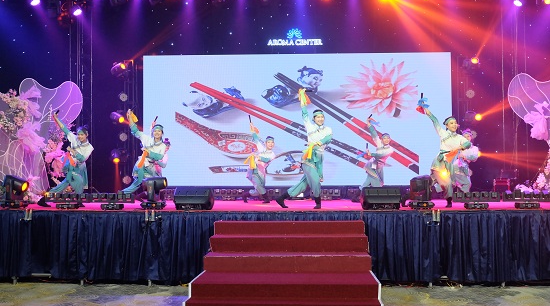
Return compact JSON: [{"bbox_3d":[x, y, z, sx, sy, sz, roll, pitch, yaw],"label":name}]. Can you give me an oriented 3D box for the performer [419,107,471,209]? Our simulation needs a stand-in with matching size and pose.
[{"bbox_3d":[2.683,0.032,8.700,0.800,1.750,0.620,1,-3,-25],"label":"performer"}]

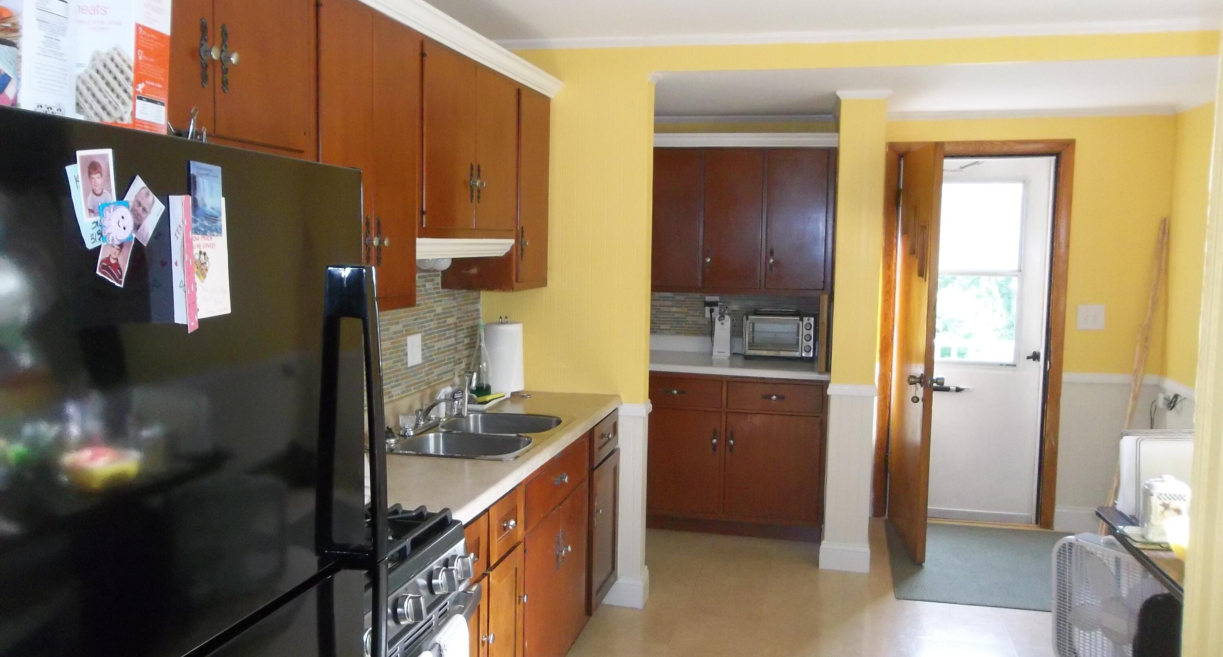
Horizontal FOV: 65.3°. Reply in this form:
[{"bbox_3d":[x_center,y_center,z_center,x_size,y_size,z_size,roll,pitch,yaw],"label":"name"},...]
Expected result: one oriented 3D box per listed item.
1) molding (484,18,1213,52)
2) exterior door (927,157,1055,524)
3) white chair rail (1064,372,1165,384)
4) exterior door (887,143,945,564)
[{"bbox_3d":[0.879,-1.127,3.643,2.850,0.046,0.045,2,6,13],"label":"molding"},{"bbox_3d":[1.985,0.070,5.329,0.822,2.010,0.045,2,6,13],"label":"exterior door"},{"bbox_3d":[2.712,0.279,5.173,0.485,0.057,0.027,2,5,13],"label":"white chair rail"},{"bbox_3d":[1.597,0.105,5.030,0.046,2.050,0.760,1,5,6],"label":"exterior door"}]

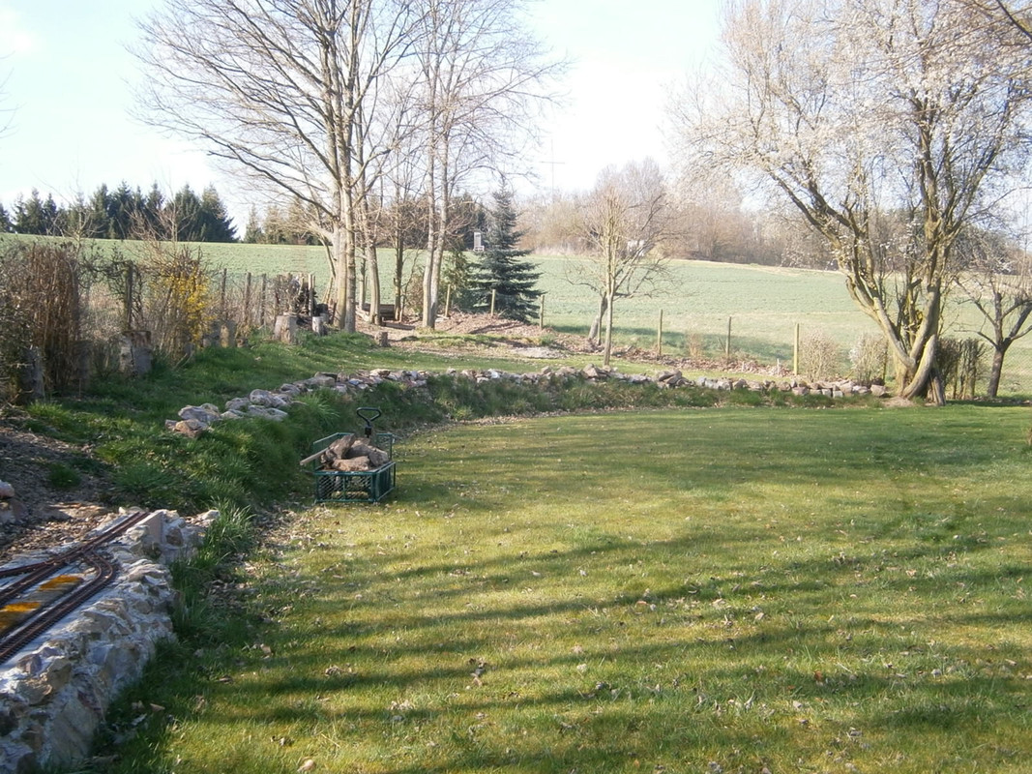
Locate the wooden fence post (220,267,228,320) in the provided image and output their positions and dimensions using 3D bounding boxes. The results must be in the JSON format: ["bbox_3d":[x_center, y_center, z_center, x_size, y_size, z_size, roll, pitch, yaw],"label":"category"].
[{"bbox_3d":[-5.389,-1.624,19.800,0.085,1.160,0.085,0,3,0],"label":"wooden fence post"}]

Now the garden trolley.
[{"bbox_3d":[-1.403,0.587,9.494,0.560,0.780,1.020,0,3,3],"label":"garden trolley"}]

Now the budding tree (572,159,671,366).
[{"bbox_3d":[2.142,-2.409,22.000,2.100,3.900,2.100,0,3,0],"label":"budding tree"}]

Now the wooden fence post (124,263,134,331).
[{"bbox_3d":[-5.336,-1.107,14.800,0.095,1.214,0.095,0,3,0],"label":"wooden fence post"}]

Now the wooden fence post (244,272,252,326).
[{"bbox_3d":[-5.542,-1.791,22.200,0.090,1.201,0.090,0,3,0],"label":"wooden fence post"}]

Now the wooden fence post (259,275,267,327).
[{"bbox_3d":[-5.646,-1.925,24.000,0.085,1.233,0.085,0,3,0],"label":"wooden fence post"}]

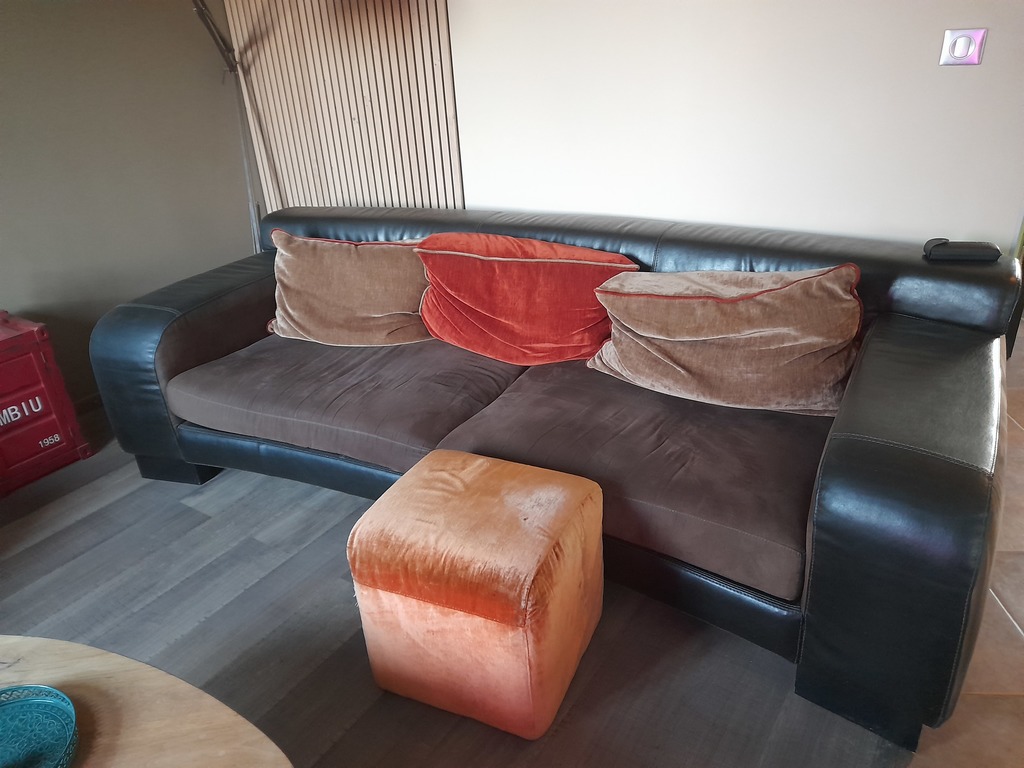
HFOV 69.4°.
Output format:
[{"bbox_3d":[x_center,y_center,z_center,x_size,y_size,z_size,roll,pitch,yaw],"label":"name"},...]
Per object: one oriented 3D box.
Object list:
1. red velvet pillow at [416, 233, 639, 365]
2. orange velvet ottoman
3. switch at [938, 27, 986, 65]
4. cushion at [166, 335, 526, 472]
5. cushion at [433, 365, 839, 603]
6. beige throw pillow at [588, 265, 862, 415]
[{"bbox_3d":[0.035,-0.241,2.308,0.670,0.365,0.180,9,6,24],"label":"red velvet pillow"},{"bbox_3d":[-0.055,0.459,1.705,0.411,0.419,0.393,9,29,24],"label":"orange velvet ottoman"},{"bbox_3d":[1.068,-0.797,1.751,0.082,0.082,0.012,13,31,30],"label":"switch"},{"bbox_3d":[-0.497,-0.020,2.399,0.980,0.155,0.680,9,29,24],"label":"cushion"},{"bbox_3d":[0.358,0.146,1.956,0.940,0.155,0.680,12,30,28],"label":"cushion"},{"bbox_3d":[0.556,-0.130,2.017,0.670,0.375,0.180,12,8,29],"label":"beige throw pillow"}]

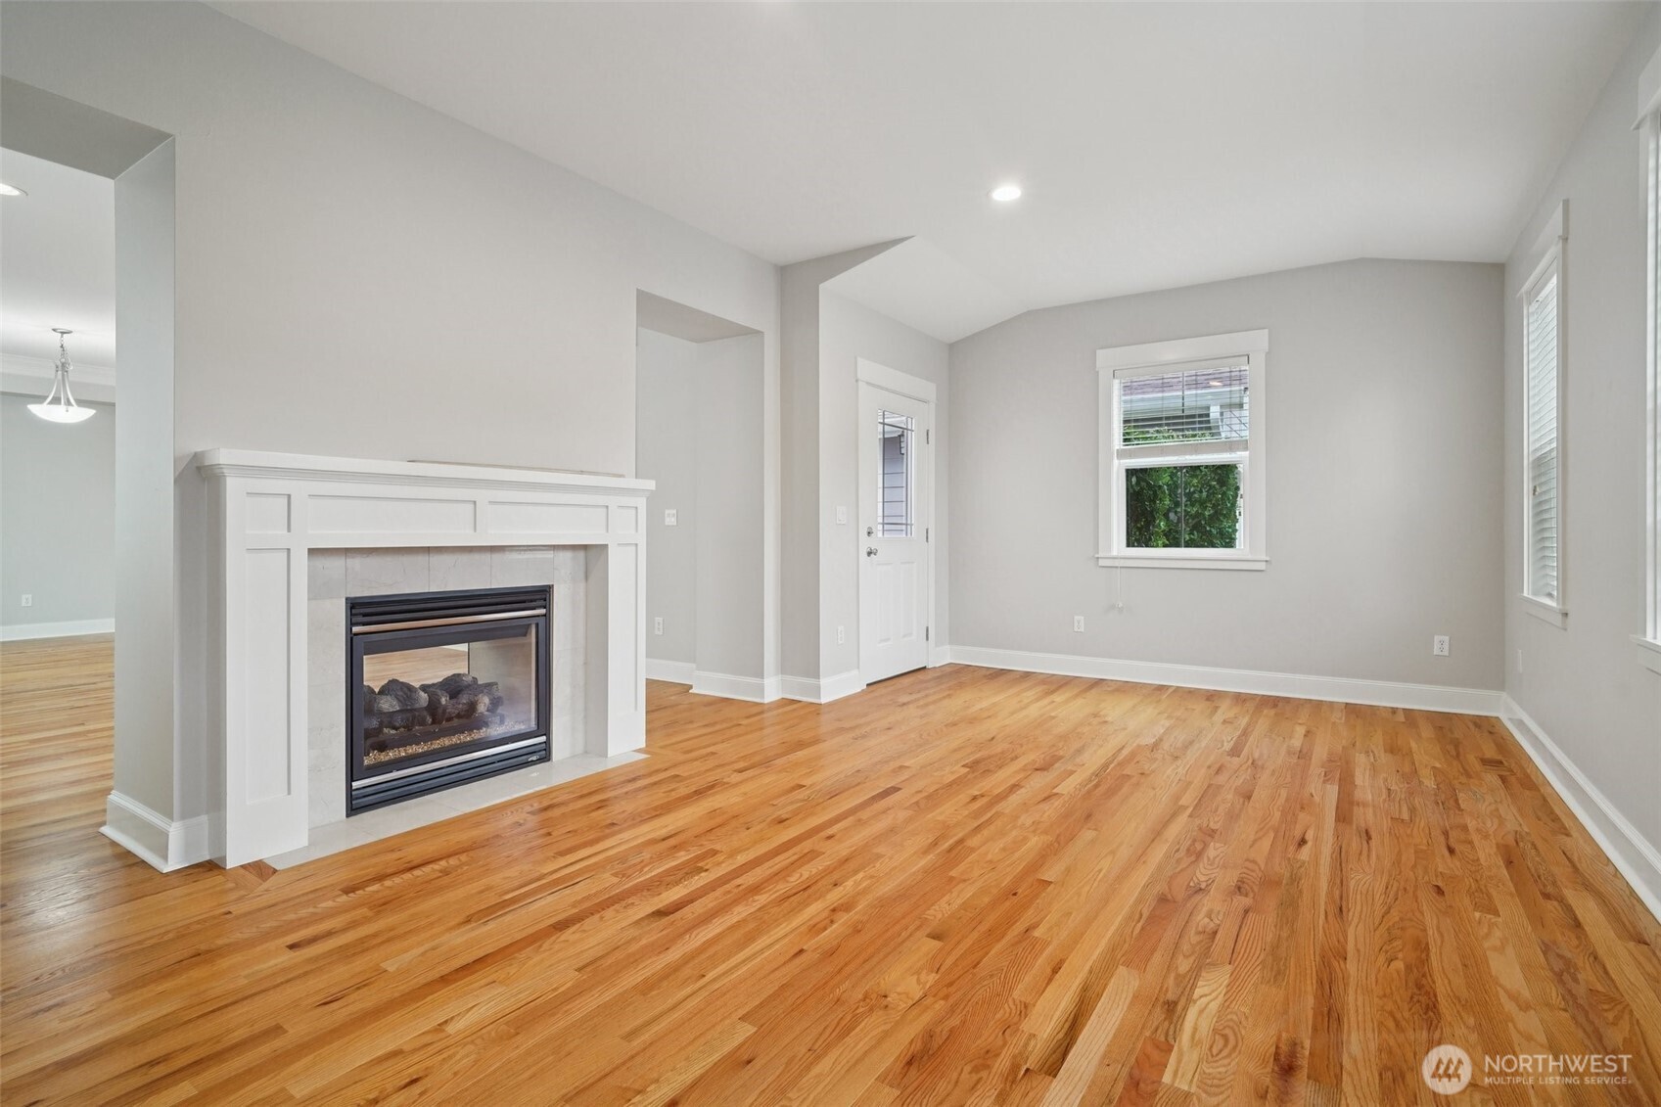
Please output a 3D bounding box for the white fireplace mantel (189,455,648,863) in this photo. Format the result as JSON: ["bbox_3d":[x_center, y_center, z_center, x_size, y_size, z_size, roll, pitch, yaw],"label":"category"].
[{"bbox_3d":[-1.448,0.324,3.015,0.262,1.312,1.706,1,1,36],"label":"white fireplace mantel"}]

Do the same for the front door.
[{"bbox_3d":[0.464,-0.122,5.396,0.060,2.069,0.939,1,1,36],"label":"front door"}]

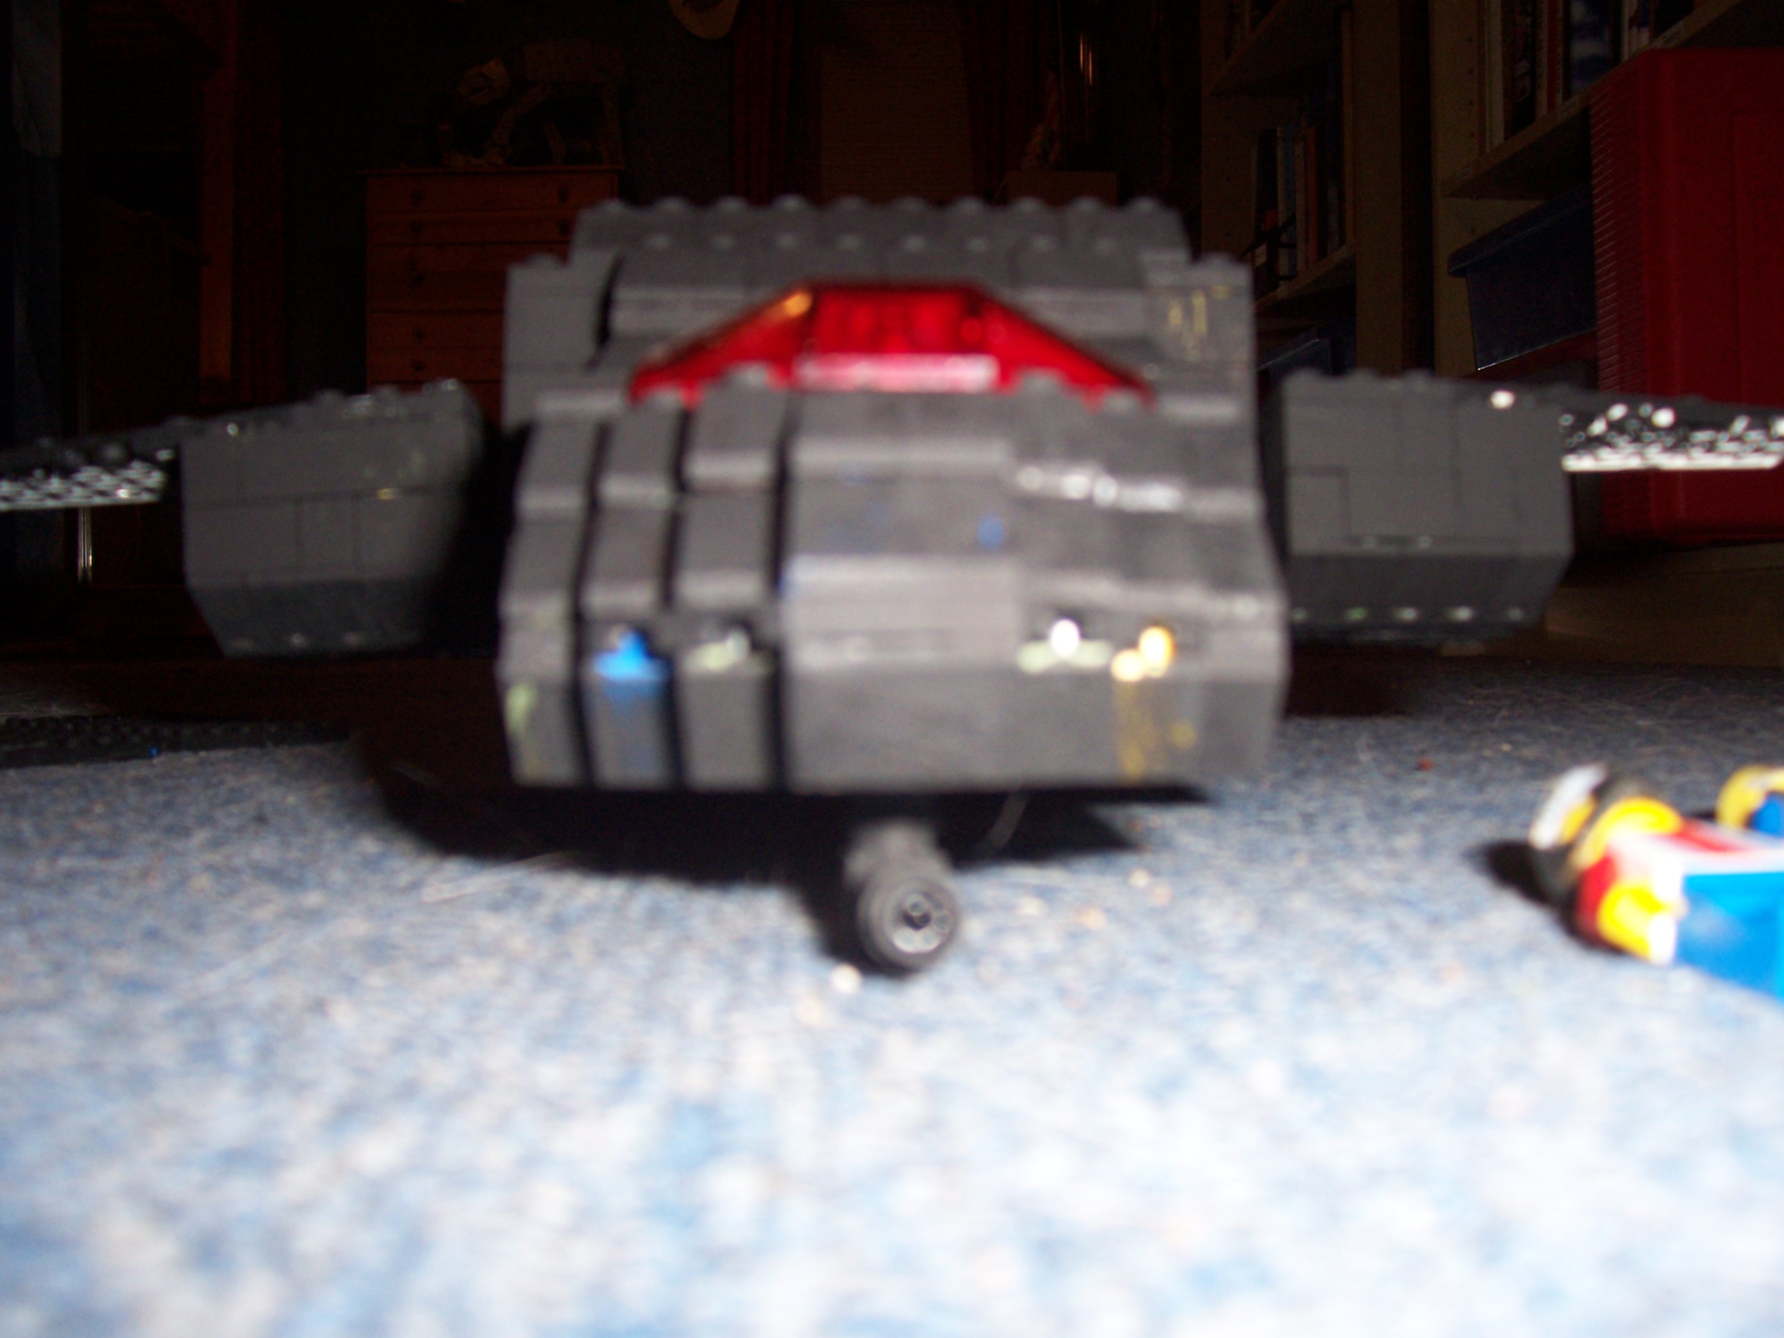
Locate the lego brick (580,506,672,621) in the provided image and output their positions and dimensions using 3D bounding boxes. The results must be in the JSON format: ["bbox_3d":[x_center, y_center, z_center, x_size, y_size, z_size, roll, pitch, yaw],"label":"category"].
[{"bbox_3d":[-0.020,-0.009,0.142,0.008,0.011,0.016,0,-3,-1],"label":"lego brick"}]

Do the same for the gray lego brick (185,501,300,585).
[{"bbox_3d":[-0.091,-0.018,0.253,0.016,0.011,0.012,-3,-3,-1],"label":"gray lego brick"}]

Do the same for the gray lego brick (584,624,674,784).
[{"bbox_3d":[-0.020,0.004,0.141,0.008,0.011,0.016,0,-3,-1],"label":"gray lego brick"}]

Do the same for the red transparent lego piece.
[{"bbox_3d":[0.000,-0.029,0.163,0.048,0.016,0.056,0,-3,-1],"label":"red transparent lego piece"}]

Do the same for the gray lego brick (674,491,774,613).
[{"bbox_3d":[-0.012,-0.009,0.134,0.008,0.011,0.016,0,-3,-1],"label":"gray lego brick"}]

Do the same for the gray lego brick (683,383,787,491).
[{"bbox_3d":[-0.012,-0.018,0.142,0.008,0.011,0.016,0,-3,-1],"label":"gray lego brick"}]

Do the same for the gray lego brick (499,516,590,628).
[{"bbox_3d":[-0.028,-0.008,0.149,0.008,0.011,0.016,0,-3,-1],"label":"gray lego brick"}]

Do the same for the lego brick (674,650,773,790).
[{"bbox_3d":[-0.012,0.004,0.133,0.008,0.011,0.016,0,-3,-1],"label":"lego brick"}]

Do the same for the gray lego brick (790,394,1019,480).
[{"bbox_3d":[0.000,-0.019,0.134,0.016,0.011,0.016,0,-3,-1],"label":"gray lego brick"}]

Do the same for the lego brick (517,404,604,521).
[{"bbox_3d":[-0.028,-0.017,0.158,0.008,0.011,0.016,0,-3,-1],"label":"lego brick"}]

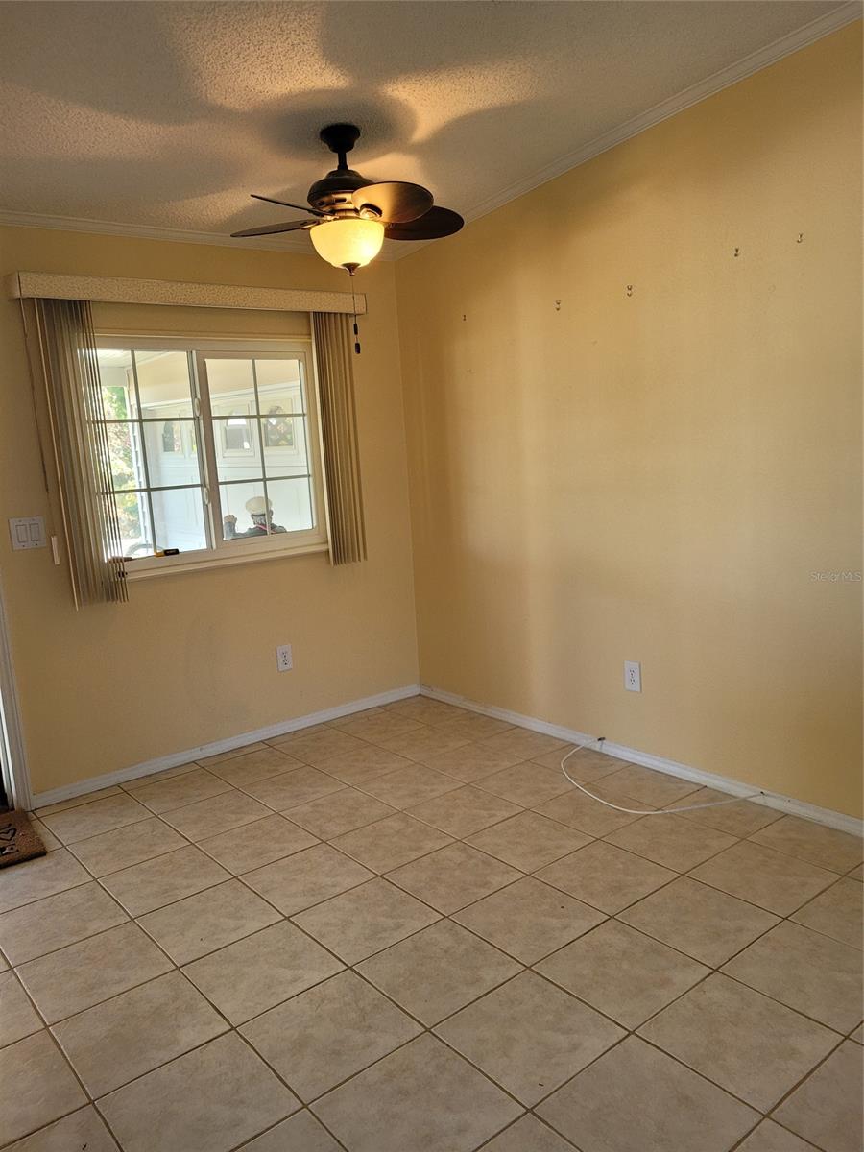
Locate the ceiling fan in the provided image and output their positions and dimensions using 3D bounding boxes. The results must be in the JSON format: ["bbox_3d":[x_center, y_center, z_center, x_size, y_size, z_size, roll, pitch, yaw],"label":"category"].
[{"bbox_3d":[-0.286,-1.231,2.857,0.890,0.440,0.890,-11,12,-38],"label":"ceiling fan"}]

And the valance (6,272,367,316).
[{"bbox_3d":[-0.932,-1.153,3.593,1.500,0.092,0.138,-11,12,-38],"label":"valance"}]

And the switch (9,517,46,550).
[{"bbox_3d":[-1.540,-0.162,3.300,0.118,0.117,0.010,-11,12,-38],"label":"switch"}]

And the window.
[{"bbox_3d":[-0.959,-0.536,3.749,1.105,0.955,0.080,-11,12,-38],"label":"window"}]

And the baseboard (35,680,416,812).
[{"bbox_3d":[-0.825,0.746,3.994,1.945,0.058,0.013,-11,12,-38],"label":"baseboard"}]

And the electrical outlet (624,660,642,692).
[{"bbox_3d":[0.799,0.399,3.440,0.008,0.116,0.071,-11,12,-38],"label":"electrical outlet"}]

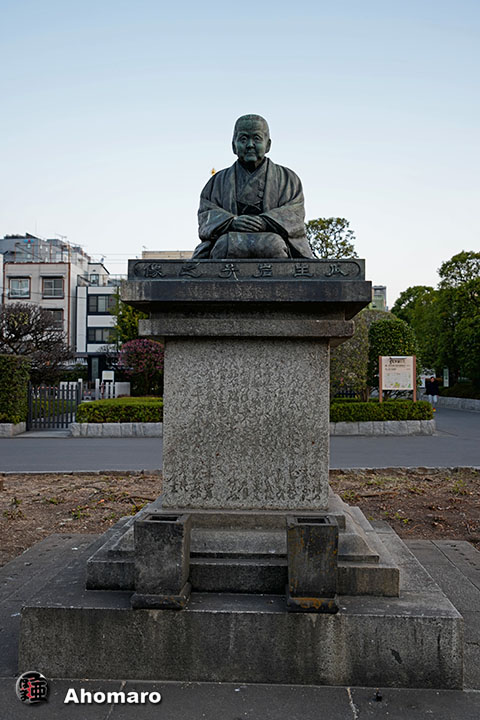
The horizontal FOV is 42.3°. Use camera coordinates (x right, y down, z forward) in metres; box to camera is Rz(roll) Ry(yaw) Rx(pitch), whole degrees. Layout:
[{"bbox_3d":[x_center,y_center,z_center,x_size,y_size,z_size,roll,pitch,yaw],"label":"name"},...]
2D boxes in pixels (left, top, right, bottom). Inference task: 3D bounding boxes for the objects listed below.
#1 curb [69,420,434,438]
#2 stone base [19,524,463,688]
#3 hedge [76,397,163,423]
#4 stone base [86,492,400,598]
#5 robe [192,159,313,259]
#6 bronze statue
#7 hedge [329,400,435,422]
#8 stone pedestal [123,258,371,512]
[{"bbox_3d":[0.475,1.726,15.571,9.135,0.366,0.400,1,-2,-9],"label":"curb"},{"bbox_3d":[0.044,1.275,3.596,1.910,0.303,1.845,0,-2,3],"label":"stone base"},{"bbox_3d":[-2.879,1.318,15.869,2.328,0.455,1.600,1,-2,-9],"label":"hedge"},{"bbox_3d":[0.047,0.957,3.607,1.464,0.334,1.399,0,-2,3],"label":"stone base"},{"bbox_3d":[0.077,-0.840,3.639,0.712,0.716,0.740,0,-2,3],"label":"robe"},{"bbox_3d":[0.079,-0.967,3.644,0.712,0.970,0.740,0,-2,3],"label":"bronze statue"},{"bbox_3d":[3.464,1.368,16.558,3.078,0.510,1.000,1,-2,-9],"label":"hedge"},{"bbox_3d":[0.054,0.154,3.636,1.240,1.271,1.175,0,-2,3],"label":"stone pedestal"}]

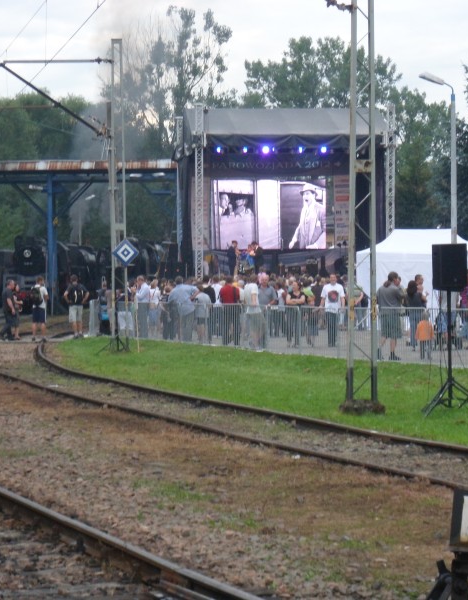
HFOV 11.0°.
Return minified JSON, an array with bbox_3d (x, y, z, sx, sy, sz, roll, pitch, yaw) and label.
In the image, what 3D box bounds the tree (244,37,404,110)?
[{"bbox_3d":[4.688,-6.643,129.960,8.500,14.950,8.000,0,0,0],"label":"tree"}]

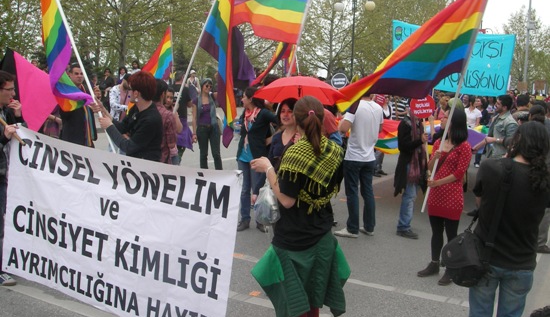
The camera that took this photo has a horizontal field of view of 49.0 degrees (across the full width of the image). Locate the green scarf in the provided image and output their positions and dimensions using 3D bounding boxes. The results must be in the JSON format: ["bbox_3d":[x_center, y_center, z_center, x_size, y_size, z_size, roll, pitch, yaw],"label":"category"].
[{"bbox_3d":[0.207,0.087,3.520,0.380,0.440,0.340,-1,8,-20],"label":"green scarf"}]

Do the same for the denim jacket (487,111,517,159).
[{"bbox_3d":[2.913,-0.293,7.700,0.320,0.640,0.440,-3,8,-30],"label":"denim jacket"}]

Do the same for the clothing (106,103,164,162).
[{"bbox_3d":[-1.109,-0.143,4.800,0.480,0.600,0.450,0,6,-18],"label":"clothing"}]

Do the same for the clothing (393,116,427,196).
[{"bbox_3d":[1.525,-0.023,6.850,0.360,0.900,0.420,5,8,27],"label":"clothing"}]

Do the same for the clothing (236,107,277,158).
[{"bbox_3d":[-0.200,-0.286,6.900,0.420,0.580,0.480,-1,7,-27],"label":"clothing"}]

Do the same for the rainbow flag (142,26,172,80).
[{"bbox_3d":[-2.176,-1.876,11.000,0.650,1.050,0.300,1,6,-6],"label":"rainbow flag"}]

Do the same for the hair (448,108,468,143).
[{"bbox_3d":[1.666,-0.291,5.500,0.220,0.330,0.190,5,7,24],"label":"hair"}]

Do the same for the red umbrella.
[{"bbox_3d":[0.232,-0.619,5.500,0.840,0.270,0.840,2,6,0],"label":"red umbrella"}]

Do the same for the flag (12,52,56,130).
[{"bbox_3d":[-2.071,-0.585,5.200,0.400,0.680,0.200,0,7,-11],"label":"flag"}]

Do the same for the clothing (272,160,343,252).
[{"bbox_3d":[0.192,0.253,3.560,0.410,0.570,0.290,-1,8,-20],"label":"clothing"}]

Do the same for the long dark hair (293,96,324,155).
[{"bbox_3d":[0.193,-0.190,3.480,0.185,0.330,0.230,-1,8,-20],"label":"long dark hair"}]

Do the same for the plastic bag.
[{"bbox_3d":[-0.042,0.276,3.620,0.160,0.270,0.140,-1,8,-20],"label":"plastic bag"}]

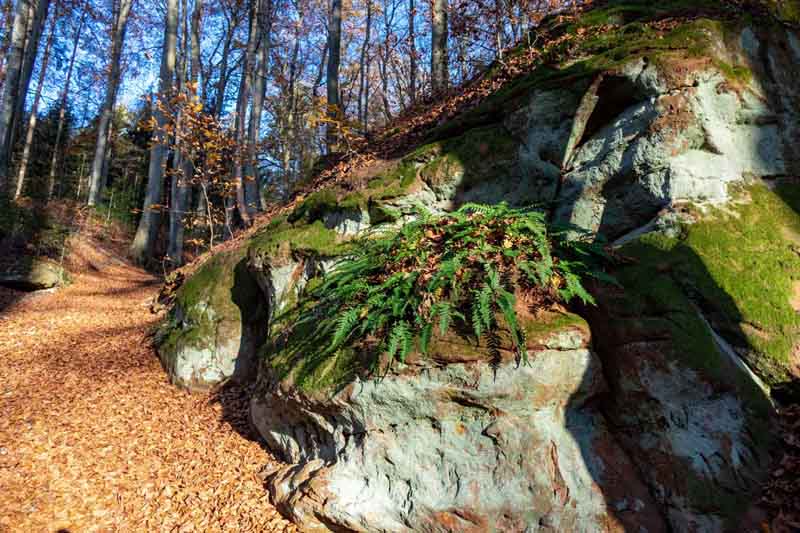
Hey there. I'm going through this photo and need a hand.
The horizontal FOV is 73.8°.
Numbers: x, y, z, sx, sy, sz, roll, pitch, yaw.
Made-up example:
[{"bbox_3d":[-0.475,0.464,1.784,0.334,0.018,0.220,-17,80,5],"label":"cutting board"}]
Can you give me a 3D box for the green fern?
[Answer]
[{"bbox_3d":[0.250,0.170,3.450,1.950,0.920,1.050,0,-15,0],"label":"green fern"}]

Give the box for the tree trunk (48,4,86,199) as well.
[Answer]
[{"bbox_3d":[-13.458,-6.770,21.620,0.200,8.757,0.200,-1,-15,0],"label":"tree trunk"}]

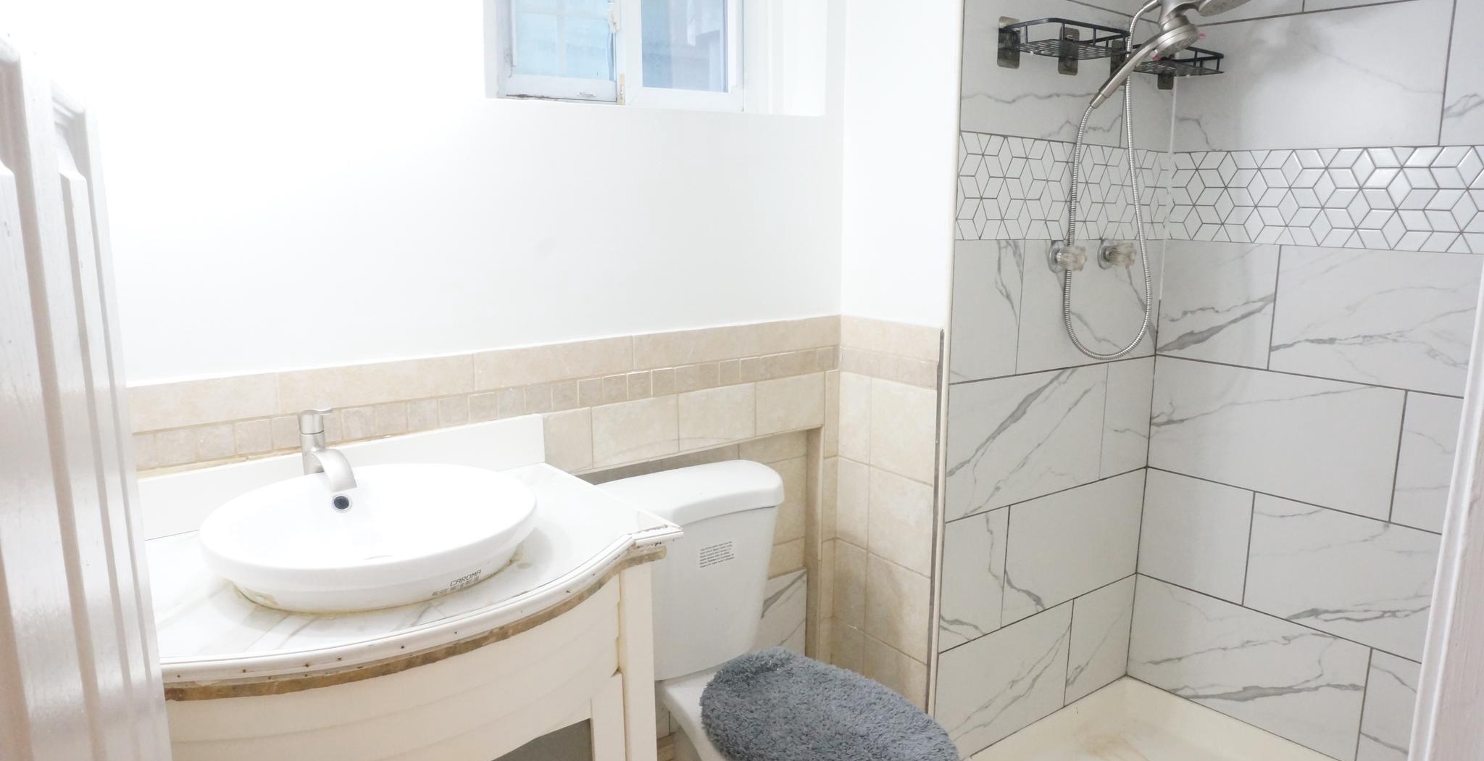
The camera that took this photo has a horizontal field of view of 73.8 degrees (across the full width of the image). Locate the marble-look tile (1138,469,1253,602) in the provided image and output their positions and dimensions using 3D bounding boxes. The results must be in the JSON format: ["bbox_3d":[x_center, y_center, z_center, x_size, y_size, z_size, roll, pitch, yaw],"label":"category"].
[{"bbox_3d":[1.189,0.405,2.598,0.010,0.302,0.287,-8,13,-38],"label":"marble-look tile"}]

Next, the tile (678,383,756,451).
[{"bbox_3d":[-0.054,0.077,2.145,0.200,0.123,0.010,-8,14,-36],"label":"tile"}]

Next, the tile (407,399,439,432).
[{"bbox_3d":[-0.562,0.059,1.738,0.055,0.054,0.010,-8,14,-37],"label":"tile"}]

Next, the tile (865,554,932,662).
[{"bbox_3d":[0.362,0.522,2.286,0.010,0.202,0.197,-8,13,-37],"label":"tile"}]

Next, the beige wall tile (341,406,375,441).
[{"bbox_3d":[-0.653,0.071,1.681,0.050,0.051,0.010,-8,13,-37],"label":"beige wall tile"}]

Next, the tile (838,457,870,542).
[{"bbox_3d":[0.268,0.291,2.357,0.010,0.205,0.105,-8,14,-36],"label":"tile"}]

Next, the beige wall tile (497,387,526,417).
[{"bbox_3d":[-0.433,0.042,1.848,0.053,0.053,0.010,-8,13,-37],"label":"beige wall tile"}]

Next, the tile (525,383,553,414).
[{"bbox_3d":[-0.389,0.035,1.880,0.054,0.058,0.010,-8,14,-36],"label":"tile"}]

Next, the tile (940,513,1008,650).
[{"bbox_3d":[0.531,0.453,2.266,0.229,0.302,0.010,-7,13,-39],"label":"tile"}]

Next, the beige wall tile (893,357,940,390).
[{"bbox_3d":[0.379,-0.017,2.140,0.010,0.058,0.125,-8,13,-38],"label":"beige wall tile"}]

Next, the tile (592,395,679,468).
[{"bbox_3d":[-0.218,0.103,2.028,0.203,0.121,0.010,-8,13,-37],"label":"tile"}]

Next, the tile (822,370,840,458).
[{"bbox_3d":[0.208,0.079,2.329,0.043,0.207,0.010,-8,13,-38],"label":"tile"}]

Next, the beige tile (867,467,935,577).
[{"bbox_3d":[0.360,0.316,2.237,0.010,0.205,0.195,-8,14,-36],"label":"beige tile"}]

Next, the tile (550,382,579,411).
[{"bbox_3d":[-0.344,0.028,1.913,0.053,0.058,0.010,-8,14,-36],"label":"tile"}]

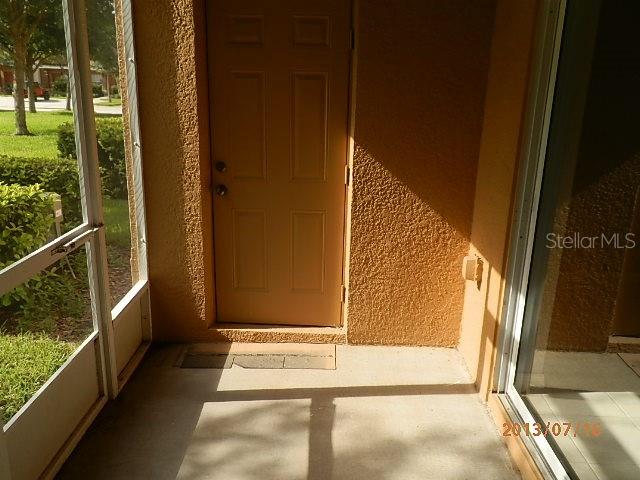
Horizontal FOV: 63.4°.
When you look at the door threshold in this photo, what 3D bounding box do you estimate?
[{"bbox_3d":[-0.271,0.603,3.313,0.874,0.088,0.105,1,14,-1],"label":"door threshold"}]

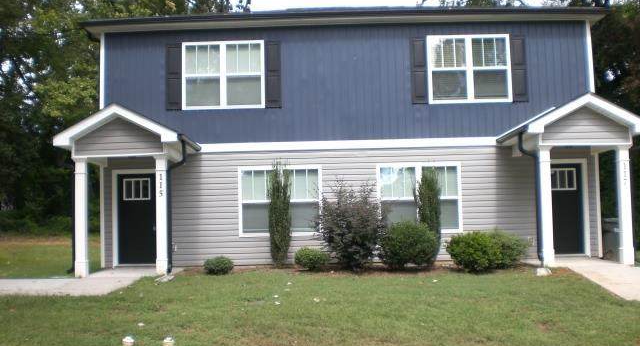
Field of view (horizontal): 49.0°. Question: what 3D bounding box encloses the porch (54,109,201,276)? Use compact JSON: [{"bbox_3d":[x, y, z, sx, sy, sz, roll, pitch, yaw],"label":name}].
[{"bbox_3d":[-3.875,0.406,14.496,2.477,3.334,2.126,-1,-3,0],"label":"porch"}]

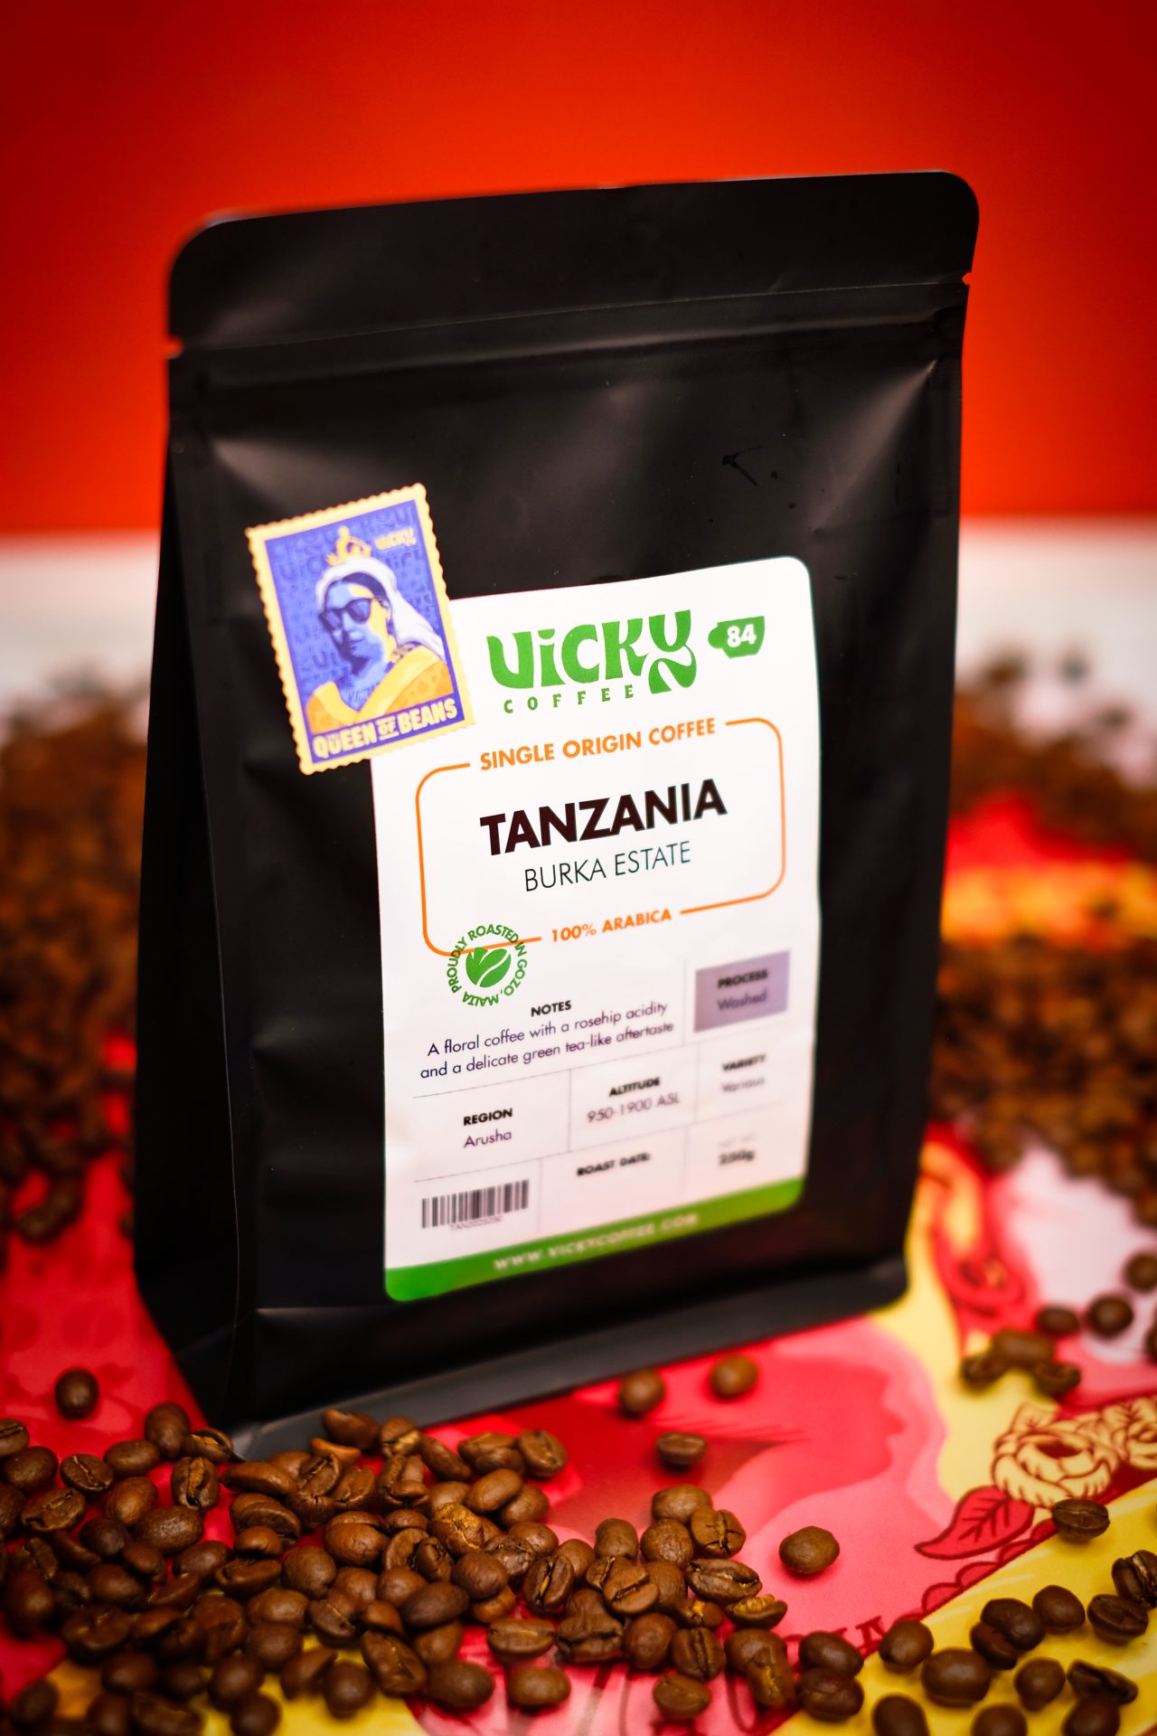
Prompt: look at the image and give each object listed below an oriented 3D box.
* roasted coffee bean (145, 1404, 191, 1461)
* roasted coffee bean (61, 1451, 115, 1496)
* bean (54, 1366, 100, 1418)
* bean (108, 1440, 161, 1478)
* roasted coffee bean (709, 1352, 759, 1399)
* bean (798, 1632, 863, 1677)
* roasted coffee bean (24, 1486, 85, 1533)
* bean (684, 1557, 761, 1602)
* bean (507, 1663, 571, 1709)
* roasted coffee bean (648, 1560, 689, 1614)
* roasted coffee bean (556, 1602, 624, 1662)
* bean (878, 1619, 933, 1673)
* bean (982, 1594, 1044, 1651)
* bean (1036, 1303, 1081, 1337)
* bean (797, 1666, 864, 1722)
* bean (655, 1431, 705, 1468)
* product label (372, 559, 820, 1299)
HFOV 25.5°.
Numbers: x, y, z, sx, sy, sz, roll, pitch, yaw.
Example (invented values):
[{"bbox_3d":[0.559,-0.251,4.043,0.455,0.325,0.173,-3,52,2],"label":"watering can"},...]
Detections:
[{"bbox_3d":[-0.072,0.099,0.446,0.008,0.006,0.011,-8,46,-19],"label":"roasted coffee bean"},{"bbox_3d":[-0.085,0.105,0.443,0.008,0.006,0.010,-13,26,-43],"label":"roasted coffee bean"},{"bbox_3d":[-0.090,0.094,0.457,0.007,0.006,0.011,-8,29,-18],"label":"bean"},{"bbox_3d":[-0.080,0.107,0.462,0.010,0.005,0.008,-8,27,-21],"label":"bean"},{"bbox_3d":[0.029,0.093,0.469,0.008,0.006,0.010,7,22,28],"label":"roasted coffee bean"},{"bbox_3d":[0.042,0.130,0.422,0.010,0.006,0.008,18,30,30],"label":"bean"},{"bbox_3d":[-0.089,0.109,0.432,0.011,0.006,0.008,-18,33,-32],"label":"roasted coffee bean"},{"bbox_3d":[0.025,0.121,0.436,0.012,0.005,0.008,10,27,16],"label":"bean"},{"bbox_3d":[-0.006,0.125,0.390,0.010,0.006,0.008,2,24,2],"label":"bean"},{"bbox_3d":[0.014,0.116,0.412,0.007,0.006,0.009,-11,42,-25],"label":"roasted coffee bean"},{"bbox_3d":[0.002,0.119,0.399,0.011,0.006,0.008,1,65,-6],"label":"roasted coffee bean"},{"bbox_3d":[0.051,0.121,0.400,0.009,0.006,0.008,-19,31,-27],"label":"bean"},{"bbox_3d":[0.069,0.120,0.407,0.010,0.006,0.008,27,28,29],"label":"bean"},{"bbox_3d":[0.092,0.086,0.487,0.008,0.005,0.007,8,28,12],"label":"bean"},{"bbox_3d":[0.041,0.134,0.414,0.011,0.006,0.008,8,26,13],"label":"bean"},{"bbox_3d":[0.018,0.101,0.444,0.009,0.006,0.008,1,13,0],"label":"bean"},{"bbox_3d":[0.004,0.011,0.429,0.080,0.122,0.003,-11,24,-24],"label":"product label"}]

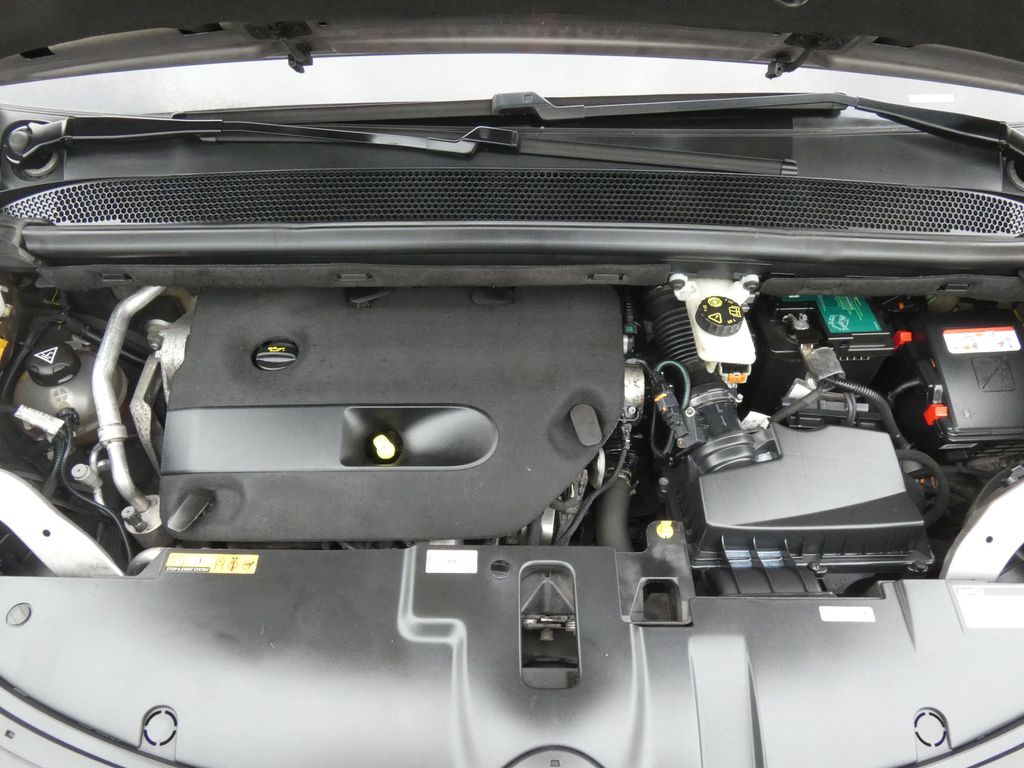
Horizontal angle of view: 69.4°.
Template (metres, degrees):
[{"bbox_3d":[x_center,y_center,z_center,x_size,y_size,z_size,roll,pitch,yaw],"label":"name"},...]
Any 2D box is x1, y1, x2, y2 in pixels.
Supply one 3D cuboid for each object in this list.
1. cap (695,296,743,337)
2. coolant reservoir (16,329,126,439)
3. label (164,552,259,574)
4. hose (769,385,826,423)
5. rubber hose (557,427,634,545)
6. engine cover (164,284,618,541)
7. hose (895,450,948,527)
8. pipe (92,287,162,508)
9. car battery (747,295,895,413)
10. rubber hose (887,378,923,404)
[{"bbox_3d":[0.269,-0.088,0.960,0.061,0.024,0.061,0,48,0],"label":"cap"},{"bbox_3d":[-0.592,0.010,1.000,0.140,0.160,0.140,0,48,0],"label":"coolant reservoir"},{"bbox_3d":[-0.319,0.190,0.784,0.098,0.002,0.025,0,48,0],"label":"label"},{"bbox_3d":[0.378,0.026,0.979,0.105,0.025,0.022,-28,54,-23],"label":"hose"},{"bbox_3d":[0.102,0.127,0.915,0.045,0.050,0.155,28,54,23],"label":"rubber hose"},{"bbox_3d":[-0.148,0.026,0.925,0.555,0.090,0.375,0,48,0],"label":"engine cover"},{"bbox_3d":[0.516,0.131,0.932,0.062,0.045,0.110,0,48,0],"label":"hose"},{"bbox_3d":[-0.479,0.001,0.975,0.110,0.110,0.360,0,48,0],"label":"pipe"},{"bbox_3d":[0.438,-0.088,1.159,0.178,0.190,0.265,0,48,0],"label":"car battery"},{"bbox_3d":[0.541,0.010,1.020,0.072,0.020,0.015,-26,53,-21],"label":"rubber hose"}]

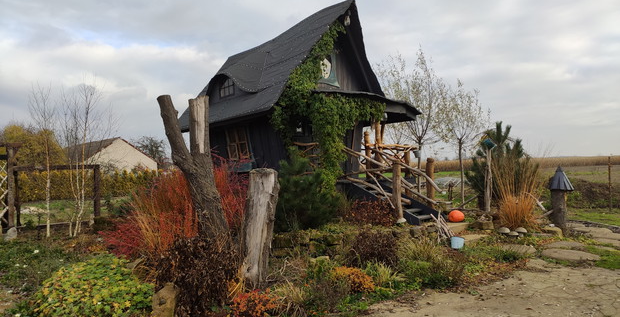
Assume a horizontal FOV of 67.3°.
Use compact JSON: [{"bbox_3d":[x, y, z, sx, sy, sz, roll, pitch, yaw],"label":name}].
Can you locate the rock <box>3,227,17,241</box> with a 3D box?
[{"bbox_3d":[-6.324,1.578,9.800,0.300,0.290,0.260,-1,-1,0],"label":"rock"}]

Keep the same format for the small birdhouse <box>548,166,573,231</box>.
[{"bbox_3d":[5.540,0.885,10.300,0.530,1.400,0.530,-1,-1,6],"label":"small birdhouse"}]

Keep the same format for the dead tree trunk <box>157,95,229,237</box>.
[{"bbox_3d":[-1.612,0.349,6.500,1.050,2.400,0.600,-1,-1,0],"label":"dead tree trunk"}]

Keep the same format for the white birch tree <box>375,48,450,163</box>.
[{"bbox_3d":[3.566,-1.148,16.200,2.500,5.000,2.300,-1,-1,0],"label":"white birch tree"}]

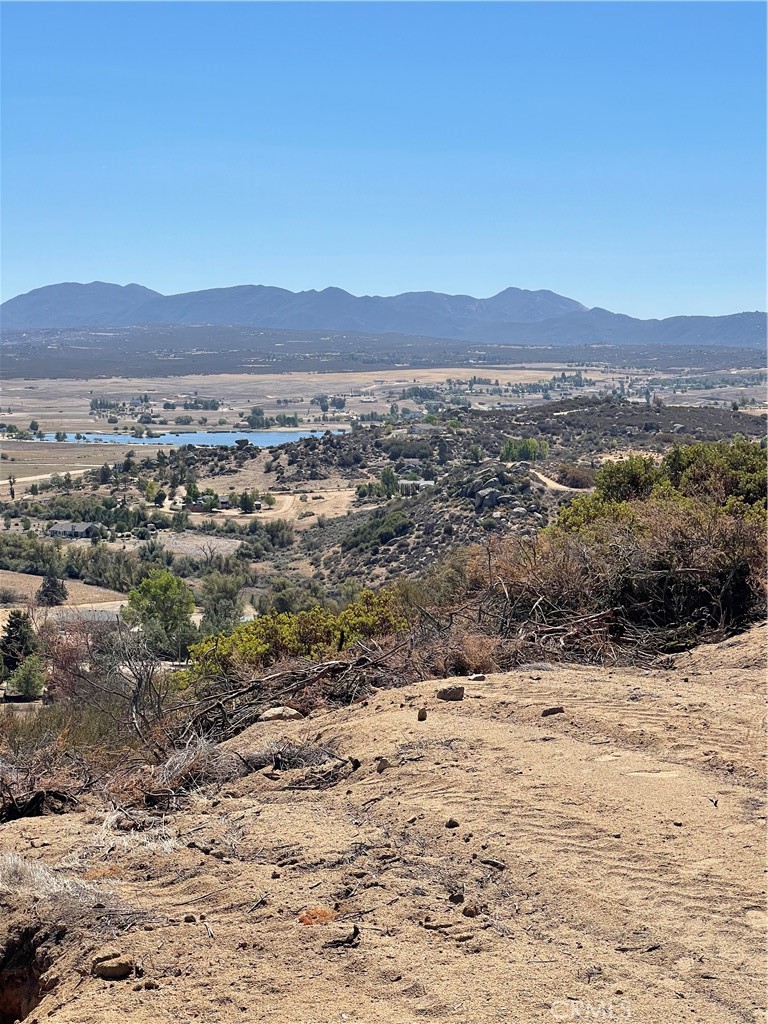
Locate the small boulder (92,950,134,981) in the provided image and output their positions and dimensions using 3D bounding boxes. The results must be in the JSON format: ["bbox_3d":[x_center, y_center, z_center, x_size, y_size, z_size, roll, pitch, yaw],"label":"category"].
[{"bbox_3d":[-0.793,1.334,5.550,0.112,0.058,0.085,1,5,6],"label":"small boulder"}]

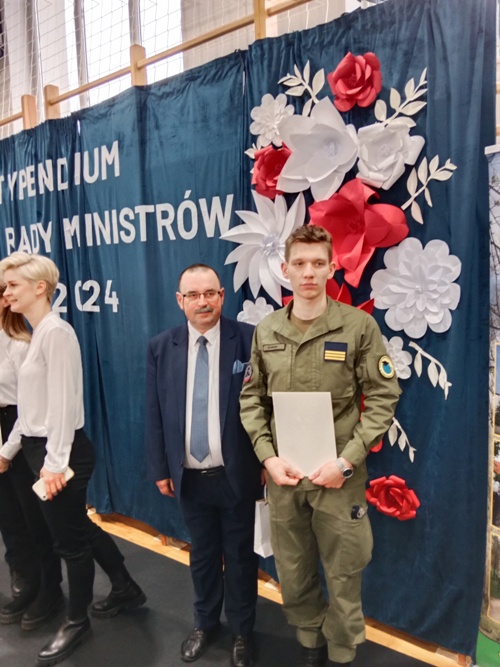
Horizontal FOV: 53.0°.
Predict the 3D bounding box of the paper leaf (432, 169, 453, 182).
[{"bbox_3d":[0.734,-0.600,1.916,0.078,0.034,0.016,13,13,34],"label":"paper leaf"}]

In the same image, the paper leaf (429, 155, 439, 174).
[{"bbox_3d":[0.715,-0.653,1.939,0.036,0.072,0.014,29,22,30],"label":"paper leaf"}]

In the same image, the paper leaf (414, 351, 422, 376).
[{"bbox_3d":[0.690,0.129,2.051,0.032,0.104,0.014,2,7,36],"label":"paper leaf"}]

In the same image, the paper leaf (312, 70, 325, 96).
[{"bbox_3d":[0.298,-1.087,2.169,0.054,0.104,0.016,11,13,35],"label":"paper leaf"}]

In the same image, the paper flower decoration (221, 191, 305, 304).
[{"bbox_3d":[0.093,-0.408,2.376,0.550,0.540,0.110,3,7,36],"label":"paper flower decoration"}]

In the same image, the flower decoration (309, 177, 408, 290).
[{"bbox_3d":[0.433,-0.405,2.046,0.440,0.441,0.160,4,8,36],"label":"flower decoration"}]

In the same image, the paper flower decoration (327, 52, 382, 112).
[{"bbox_3d":[0.426,-1.040,2.058,0.225,0.220,0.110,3,7,36],"label":"paper flower decoration"}]

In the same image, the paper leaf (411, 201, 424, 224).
[{"bbox_3d":[0.665,-0.477,1.996,0.039,0.103,0.014,-26,-10,35],"label":"paper leaf"}]

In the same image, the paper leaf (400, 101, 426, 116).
[{"bbox_3d":[0.643,-0.879,1.963,0.102,0.043,0.014,-6,2,36],"label":"paper leaf"}]

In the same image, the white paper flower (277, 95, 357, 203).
[{"bbox_3d":[0.288,-0.784,2.123,0.370,0.410,0.160,3,8,36],"label":"white paper flower"}]

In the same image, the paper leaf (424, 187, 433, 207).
[{"bbox_3d":[0.695,-0.529,1.954,0.026,0.080,0.016,-11,-1,37],"label":"paper leaf"}]

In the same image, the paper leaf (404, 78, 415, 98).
[{"bbox_3d":[0.628,-0.960,1.965,0.038,0.073,0.014,16,15,34],"label":"paper leaf"}]

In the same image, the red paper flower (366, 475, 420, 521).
[{"bbox_3d":[0.600,0.689,2.109,0.233,0.193,0.100,4,8,36],"label":"red paper flower"}]

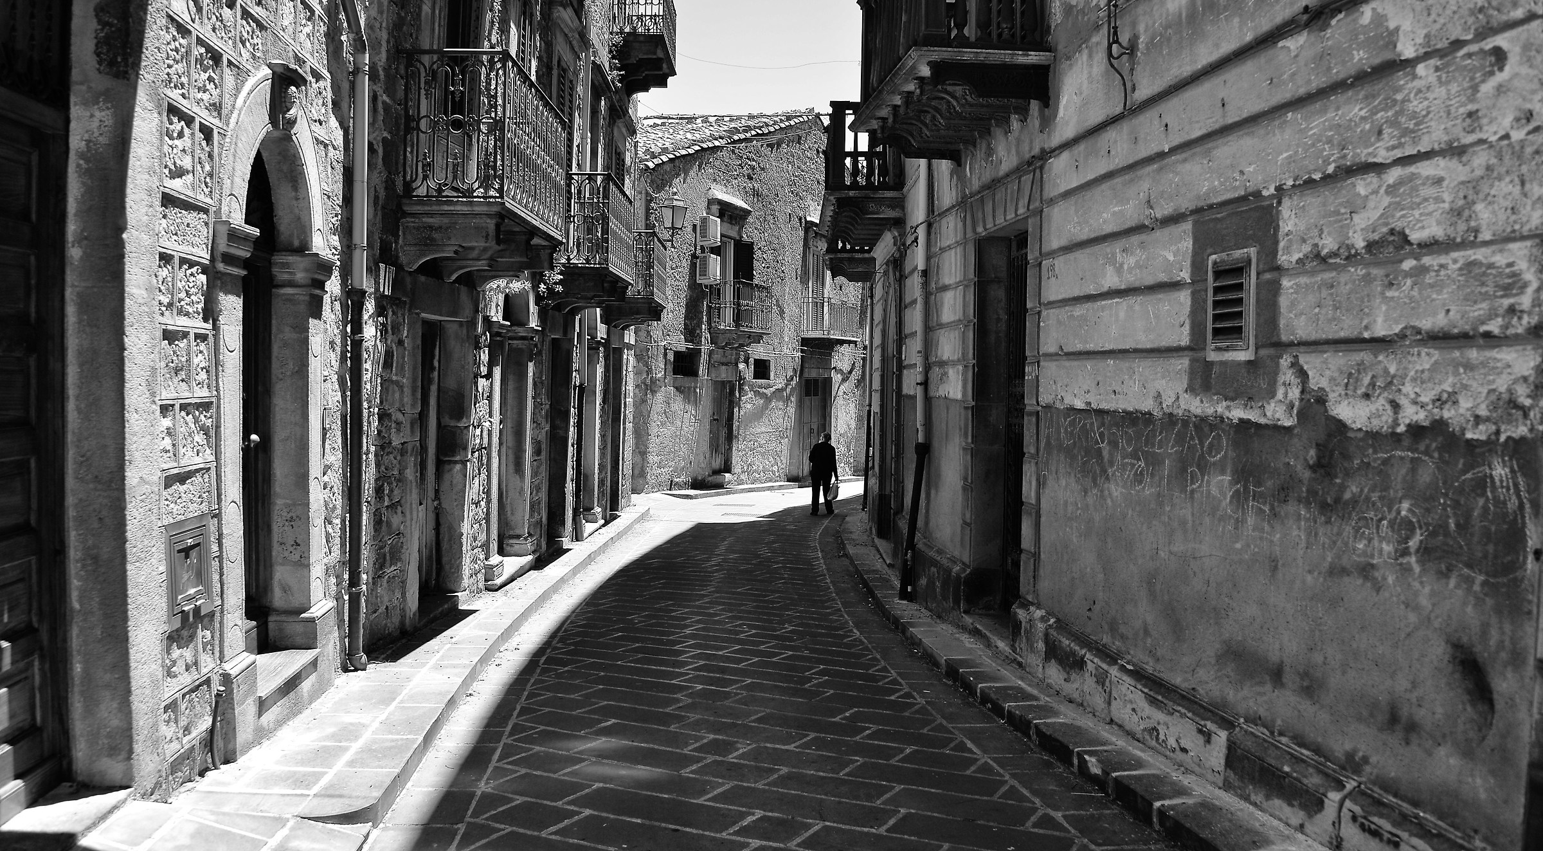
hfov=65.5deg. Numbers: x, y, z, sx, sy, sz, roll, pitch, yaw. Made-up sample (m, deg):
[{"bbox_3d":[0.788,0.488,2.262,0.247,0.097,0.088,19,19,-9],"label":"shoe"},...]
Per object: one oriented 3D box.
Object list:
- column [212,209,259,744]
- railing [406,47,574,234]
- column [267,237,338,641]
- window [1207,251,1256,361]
[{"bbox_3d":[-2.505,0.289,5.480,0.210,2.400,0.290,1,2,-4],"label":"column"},{"bbox_3d":[-2.140,-2.113,9.350,0.740,1.020,2.300,1,2,1],"label":"railing"},{"bbox_3d":[-2.390,0.130,6.140,0.250,2.020,0.370,1,2,-6],"label":"column"},{"bbox_3d":[2.132,-0.552,5.513,0.100,0.500,0.430,1,2,-7],"label":"window"}]

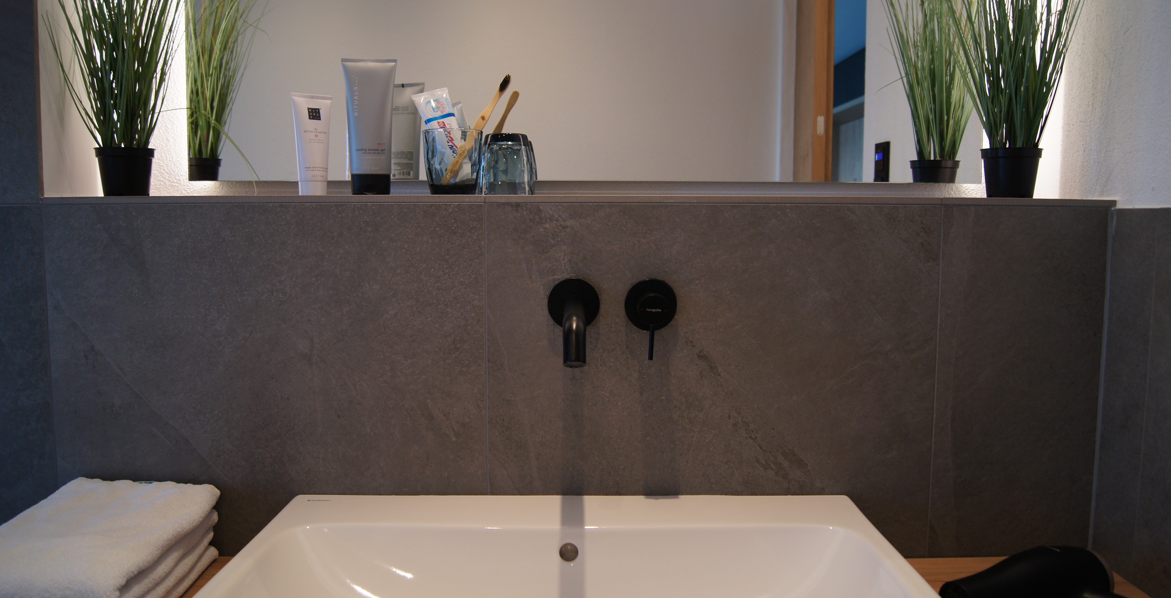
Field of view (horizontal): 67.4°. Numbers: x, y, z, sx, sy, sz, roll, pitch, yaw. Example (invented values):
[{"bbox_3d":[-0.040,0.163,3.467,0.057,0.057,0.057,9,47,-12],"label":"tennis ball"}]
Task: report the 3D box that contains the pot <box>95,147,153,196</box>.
[{"bbox_3d":[-0.635,-0.173,1.214,0.076,0.065,0.076,0,6,0],"label":"pot"}]

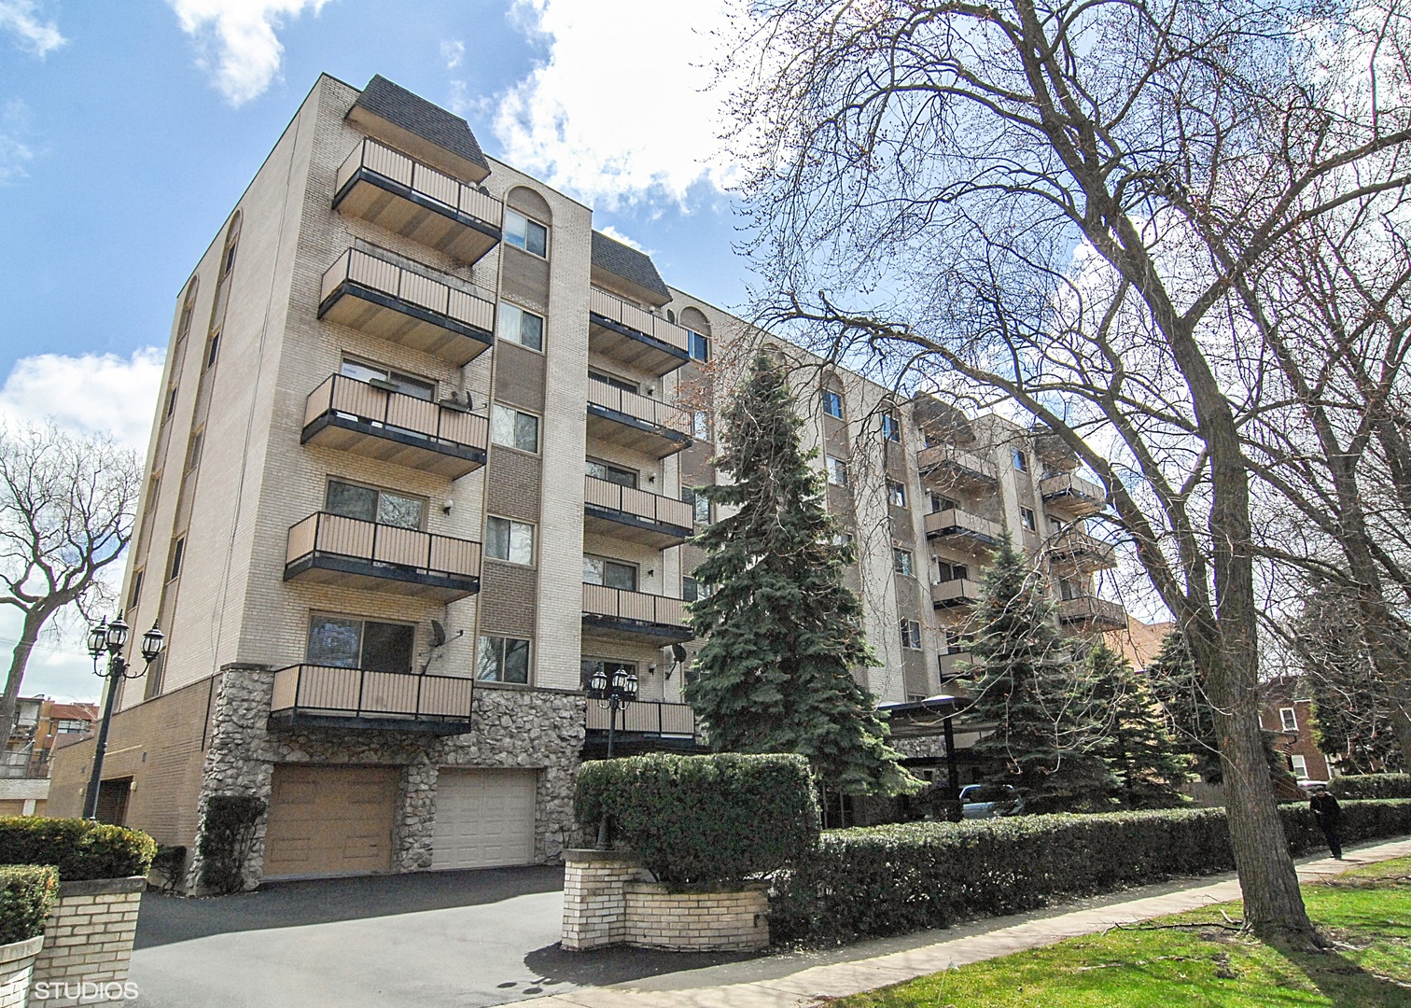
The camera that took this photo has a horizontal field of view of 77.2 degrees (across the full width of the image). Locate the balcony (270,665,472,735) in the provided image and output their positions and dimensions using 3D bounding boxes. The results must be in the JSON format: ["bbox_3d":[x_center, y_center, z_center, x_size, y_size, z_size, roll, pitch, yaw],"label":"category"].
[{"bbox_3d":[-6.573,3.987,17.547,3.512,1.075,1.456,15,-25,-41],"label":"balcony"}]

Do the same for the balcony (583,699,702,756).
[{"bbox_3d":[-2.181,5.845,23.303,4.001,1.129,1.428,15,-25,-41],"label":"balcony"}]

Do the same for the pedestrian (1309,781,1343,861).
[{"bbox_3d":[14.779,7.550,21.080,0.420,1.680,0.540,15,-25,-41],"label":"pedestrian"}]

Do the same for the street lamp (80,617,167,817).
[{"bbox_3d":[-4.787,1.904,7.032,0.520,2.030,0.500,11,-22,-32],"label":"street lamp"}]

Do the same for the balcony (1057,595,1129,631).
[{"bbox_3d":[18.122,5.208,41.465,3.638,1.075,1.456,15,-25,-41],"label":"balcony"}]

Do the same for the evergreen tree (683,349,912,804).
[{"bbox_3d":[1.339,1.594,15.245,3.750,9.350,3.750,-1,-19,0],"label":"evergreen tree"}]

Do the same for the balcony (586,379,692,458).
[{"bbox_3d":[-2.392,-2.446,26.079,4.001,1.087,1.428,15,-25,-41],"label":"balcony"}]

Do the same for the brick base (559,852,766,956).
[{"bbox_3d":[-0.439,4.091,9.225,2.150,0.960,1.300,-1,-19,-1],"label":"brick base"}]

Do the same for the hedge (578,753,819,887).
[{"bbox_3d":[-0.114,3.507,10.056,2.500,1.320,1.600,-1,-19,-1],"label":"hedge"}]

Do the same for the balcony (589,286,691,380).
[{"bbox_3d":[-2.474,-5.251,27.310,3.933,1.075,1.456,15,-25,-41],"label":"balcony"}]

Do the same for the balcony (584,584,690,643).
[{"bbox_3d":[-2.251,3.092,24.225,4.001,1.087,1.428,15,-25,-41],"label":"balcony"}]

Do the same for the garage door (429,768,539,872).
[{"bbox_3d":[-4.872,6.953,19.666,2.493,2.054,0.100,15,-25,-41],"label":"garage door"}]

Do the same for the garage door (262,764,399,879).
[{"bbox_3d":[-7.324,6.220,17.489,2.450,2.087,0.100,15,-25,-41],"label":"garage door"}]

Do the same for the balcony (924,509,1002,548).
[{"bbox_3d":[11.357,1.296,38.303,4.100,1.087,1.378,15,-25,-41],"label":"balcony"}]

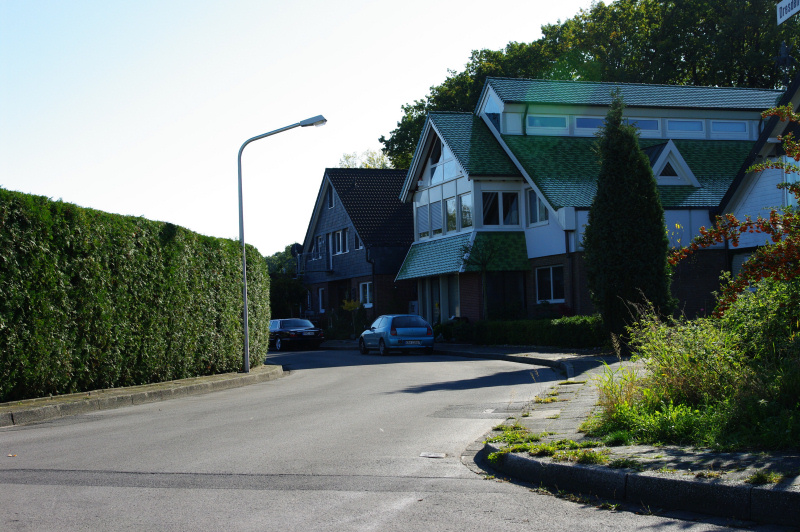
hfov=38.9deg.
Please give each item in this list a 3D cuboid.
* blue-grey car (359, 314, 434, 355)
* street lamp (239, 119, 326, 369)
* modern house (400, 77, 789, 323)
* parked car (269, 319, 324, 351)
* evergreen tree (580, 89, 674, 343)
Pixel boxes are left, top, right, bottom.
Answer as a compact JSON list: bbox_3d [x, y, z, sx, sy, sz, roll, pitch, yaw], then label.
[{"bbox_3d":[-0.169,2.344,38.630,1.690,1.375,3.880,-1,-3,-17],"label":"blue-grey car"},{"bbox_3d":[-2.841,-0.566,27.435,2.200,6.200,0.300,-3,-3,11],"label":"street lamp"},{"bbox_3d":[10.169,-2.605,51.142,18.695,11.350,11.900,-1,-3,-20],"label":"modern house"},{"bbox_3d":[-5.017,2.924,47.329,1.810,1.330,5.000,-1,-3,-30],"label":"parked car"},{"bbox_3d":[7.012,-1.474,35.672,2.800,8.000,2.800,-1,-3,-20],"label":"evergreen tree"}]

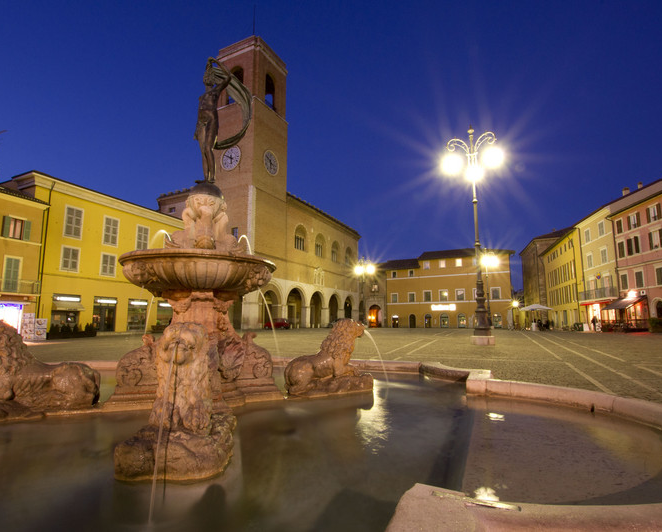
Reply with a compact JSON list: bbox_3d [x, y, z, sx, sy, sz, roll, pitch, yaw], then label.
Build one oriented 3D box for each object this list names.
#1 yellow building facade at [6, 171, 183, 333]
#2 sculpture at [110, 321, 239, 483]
[{"bbox_3d":[-18.095,0.189,28.917,2.600,11.300,13.000,-3,-9,21],"label":"yellow building facade"},{"bbox_3d":[-1.431,1.107,3.277,0.840,1.172,1.500,3,-9,-18],"label":"sculpture"}]

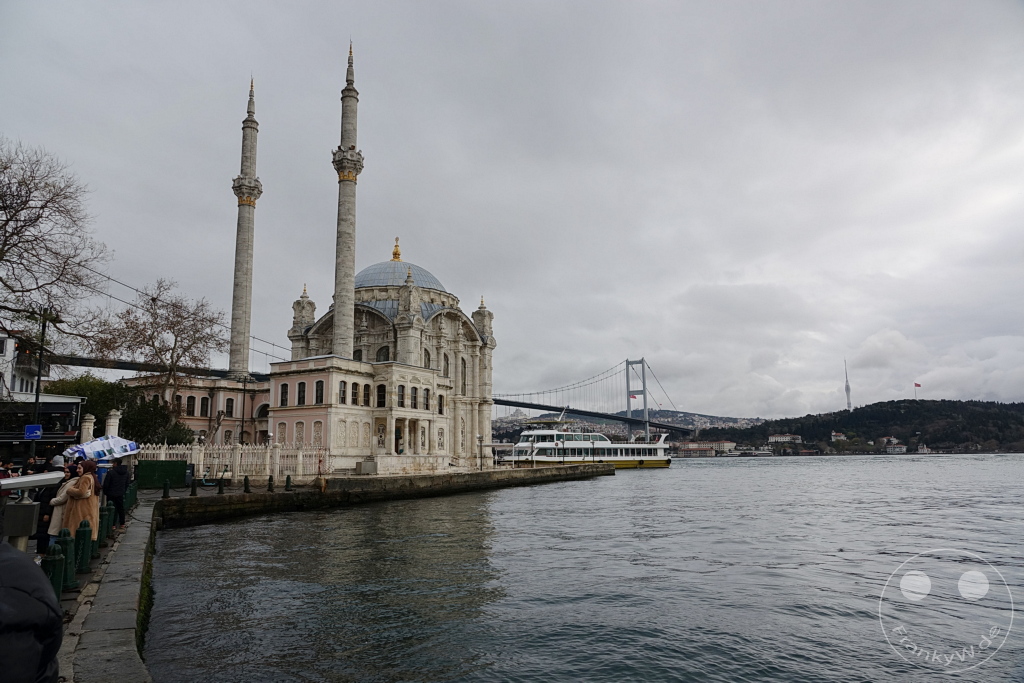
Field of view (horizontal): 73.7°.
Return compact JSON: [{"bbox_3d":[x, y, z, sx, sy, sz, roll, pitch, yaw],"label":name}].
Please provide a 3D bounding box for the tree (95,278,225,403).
[{"bbox_3d":[-24.963,2.712,48.093,9.600,15.000,9.000,-1,-10,0],"label":"tree"}]

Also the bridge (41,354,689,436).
[{"bbox_3d":[-69.435,39.445,698.533,36.000,165.000,1560.000,-7,-11,31],"label":"bridge"}]

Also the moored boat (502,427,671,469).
[{"bbox_3d":[15.154,23.086,149.140,39.000,9.700,9.000,3,-11,-24],"label":"moored boat"}]

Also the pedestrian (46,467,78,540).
[{"bbox_3d":[-7.609,2.917,11.593,0.420,1.620,0.520,6,-12,-36],"label":"pedestrian"}]

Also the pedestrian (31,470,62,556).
[{"bbox_3d":[-8.208,2.953,12.045,0.420,1.720,0.520,5,-11,-31],"label":"pedestrian"}]

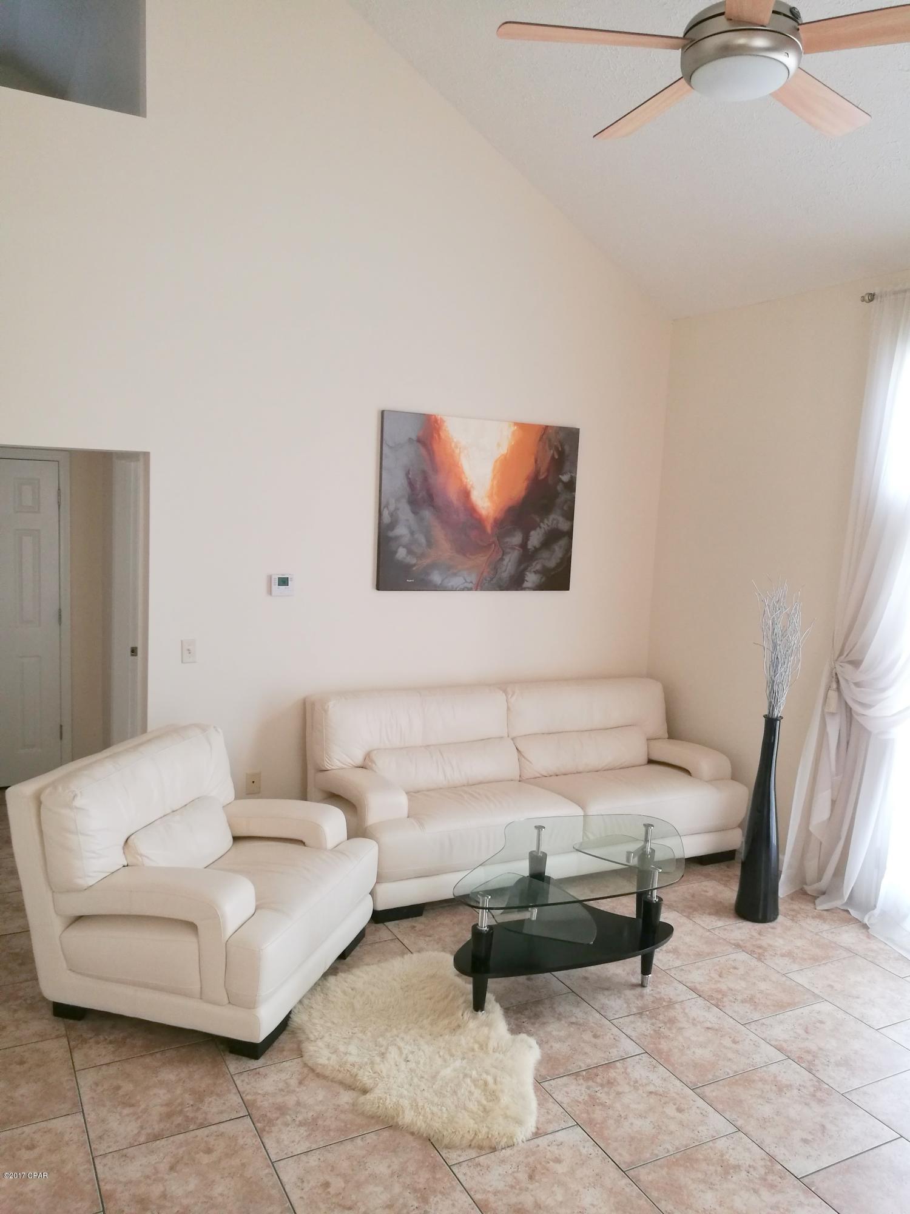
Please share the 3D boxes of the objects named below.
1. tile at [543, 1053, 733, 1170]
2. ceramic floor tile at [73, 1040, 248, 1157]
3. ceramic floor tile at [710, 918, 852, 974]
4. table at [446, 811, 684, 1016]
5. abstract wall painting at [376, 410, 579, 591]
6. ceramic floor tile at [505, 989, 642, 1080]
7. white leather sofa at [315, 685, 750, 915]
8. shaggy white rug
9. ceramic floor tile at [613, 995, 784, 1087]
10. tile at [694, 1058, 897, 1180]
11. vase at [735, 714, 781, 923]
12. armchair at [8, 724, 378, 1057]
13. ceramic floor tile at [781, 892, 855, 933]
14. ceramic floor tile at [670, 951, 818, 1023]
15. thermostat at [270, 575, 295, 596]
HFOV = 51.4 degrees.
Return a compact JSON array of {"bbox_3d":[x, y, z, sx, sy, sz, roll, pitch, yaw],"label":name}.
[{"bbox_3d":[0.588,1.619,3.061,0.451,0.010,0.451,-1,7,-28],"label":"tile"},{"bbox_3d":[-0.938,1.551,3.018,0.451,0.010,0.451,-1,7,-28],"label":"ceramic floor tile"},{"bbox_3d":[1.473,1.524,4.288,0.451,0.010,0.451,-1,7,-28],"label":"ceramic floor tile"},{"bbox_3d":[0.475,1.266,3.950,1.300,0.490,0.830,-4,9,-43],"label":"table"},{"bbox_3d":[0.152,-0.574,5.399,1.250,0.965,0.035,-1,7,-27],"label":"abstract wall painting"},{"bbox_3d":[0.377,1.570,3.470,0.452,0.010,0.452,-1,8,-28],"label":"ceramic floor tile"},{"bbox_3d":[0.413,0.943,5.189,2.235,0.845,1.005,-1,7,-27],"label":"white leather sofa"},{"bbox_3d":[-0.137,1.533,3.324,0.780,0.055,1.160,0,7,-25],"label":"shaggy white rug"},{"bbox_3d":[0.887,1.587,3.469,0.451,0.010,0.451,-1,7,-28],"label":"ceramic floor tile"},{"bbox_3d":[1.103,1.649,3.082,0.452,0.010,0.452,-1,8,-28],"label":"tile"},{"bbox_3d":[1.490,1.004,4.533,0.208,0.971,0.208,-1,7,-27],"label":"vase"},{"bbox_3d":[-0.971,1.035,3.796,1.025,0.840,1.070,5,7,16],"label":"armchair"},{"bbox_3d":[1.778,1.490,4.708,0.452,0.010,0.452,-1,8,-28],"label":"ceramic floor tile"},{"bbox_3d":[1.185,1.558,3.891,0.452,0.010,0.452,-1,8,-28],"label":"ceramic floor tile"},{"bbox_3d":[-0.884,-0.110,4.840,0.122,0.112,0.035,-1,8,-27],"label":"thermostat"}]

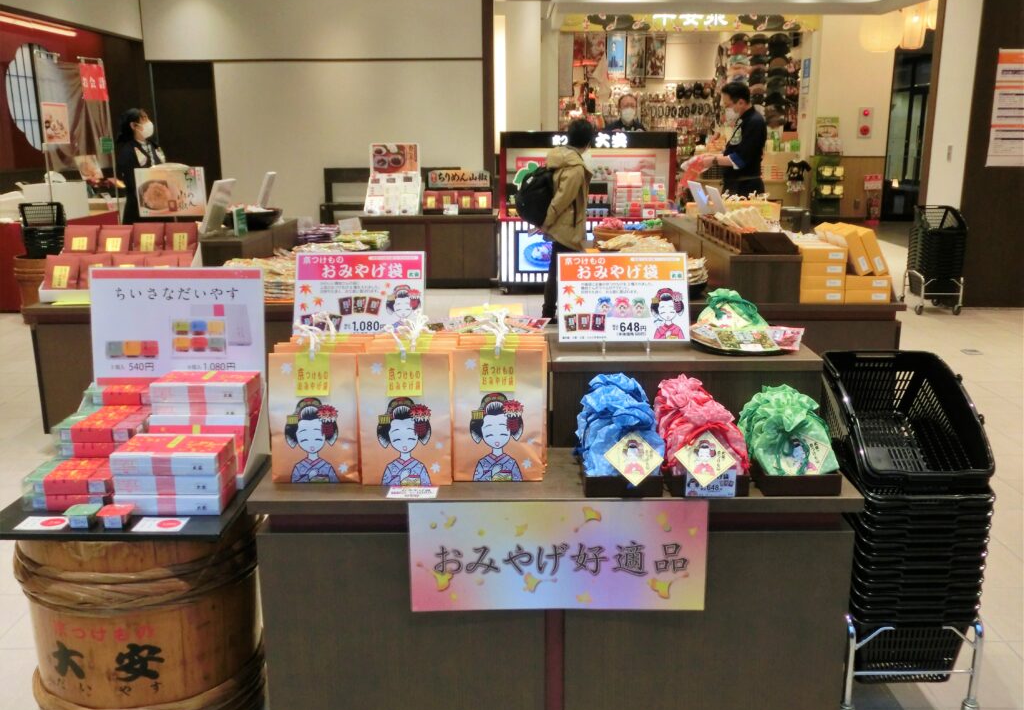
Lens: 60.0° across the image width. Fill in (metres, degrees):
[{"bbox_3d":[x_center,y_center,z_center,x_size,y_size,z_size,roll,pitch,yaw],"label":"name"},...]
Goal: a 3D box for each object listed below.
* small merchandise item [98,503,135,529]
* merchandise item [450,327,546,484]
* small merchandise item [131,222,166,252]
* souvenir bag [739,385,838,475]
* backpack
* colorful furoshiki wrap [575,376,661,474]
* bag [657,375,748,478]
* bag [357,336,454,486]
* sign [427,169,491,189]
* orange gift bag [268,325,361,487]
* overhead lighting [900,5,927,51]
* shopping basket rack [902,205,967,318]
[{"bbox_3d":[-0.854,0.356,1.925,0.064,0.036,0.060,-1,13,-1],"label":"small merchandise item"},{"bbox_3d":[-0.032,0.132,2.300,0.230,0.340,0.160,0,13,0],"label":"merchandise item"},{"bbox_3d":[-2.033,-0.646,4.978,0.165,0.200,0.050,0,-17,0],"label":"small merchandise item"},{"bbox_3d":[0.532,0.156,1.743,0.150,0.155,0.185,0,14,0],"label":"souvenir bag"},{"bbox_3d":[0.196,-1.282,7.218,0.230,0.480,0.310,-6,15,-24],"label":"backpack"},{"bbox_3d":[0.206,0.148,1.757,0.147,0.168,0.225,0,14,0],"label":"colorful furoshiki wrap"},{"bbox_3d":[0.371,0.147,1.756,0.145,0.168,0.225,0,14,0],"label":"bag"},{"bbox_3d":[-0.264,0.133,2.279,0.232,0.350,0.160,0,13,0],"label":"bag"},{"bbox_3d":[-0.491,-1.621,8.199,0.581,0.171,0.030,0,14,0],"label":"sign"},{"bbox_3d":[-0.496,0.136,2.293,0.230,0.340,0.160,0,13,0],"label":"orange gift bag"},{"bbox_3d":[5.379,-4.392,11.874,0.360,0.600,0.360,0,13,0],"label":"overhead lighting"},{"bbox_3d":[3.397,-0.763,7.118,0.320,0.822,0.450,2,14,8],"label":"shopping basket rack"}]

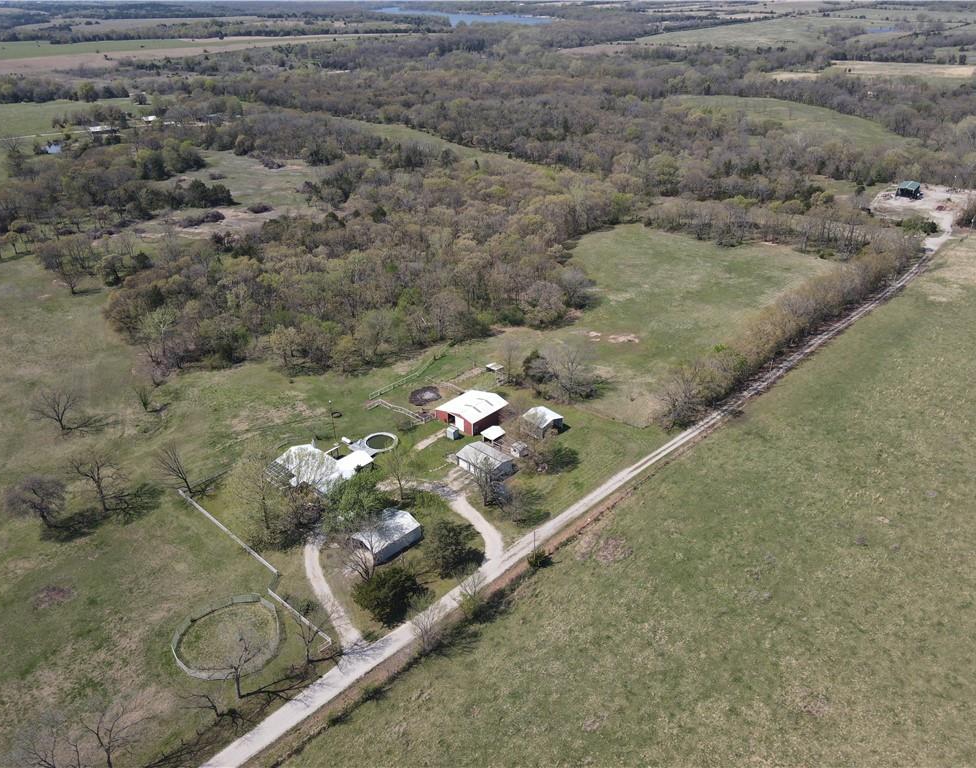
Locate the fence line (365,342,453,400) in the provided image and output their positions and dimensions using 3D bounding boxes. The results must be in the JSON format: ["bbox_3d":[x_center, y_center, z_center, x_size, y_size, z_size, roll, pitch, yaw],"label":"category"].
[{"bbox_3d":[-20.126,-4.110,205.166,4.200,1.500,39.600,17,33,27],"label":"fence line"}]

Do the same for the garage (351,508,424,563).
[{"bbox_3d":[-20.164,29.943,141.053,7.600,4.400,11.300,26,38,38],"label":"garage"}]

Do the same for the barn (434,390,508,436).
[{"bbox_3d":[-3.934,6.439,182.000,12.901,4.634,13.626,23,37,35],"label":"barn"}]

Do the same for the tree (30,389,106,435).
[{"bbox_3d":[-107.180,6.869,176.208,13.000,10.500,12.000,0,29,0],"label":"tree"}]

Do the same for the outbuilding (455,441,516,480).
[{"bbox_3d":[-0.683,17.567,163.888,10.400,3.800,7.600,23,37,35],"label":"outbuilding"}]

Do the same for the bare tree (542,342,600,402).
[{"bbox_3d":[21.927,-3.051,187.477,14.100,15.825,14.100,4,30,7],"label":"bare tree"}]

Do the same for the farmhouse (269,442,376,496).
[{"bbox_3d":[-37.544,18.786,160.466,17.500,5.000,18.500,26,38,38],"label":"farmhouse"}]

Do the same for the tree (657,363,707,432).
[{"bbox_3d":[47.582,3.152,175.605,11.855,16.627,11.855,9,30,15],"label":"tree"}]

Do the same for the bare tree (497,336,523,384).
[{"bbox_3d":[6.191,-6.697,196.090,6.601,13.755,6.601,1,29,2],"label":"bare tree"}]

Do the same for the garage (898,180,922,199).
[{"bbox_3d":[224.785,-103.521,379.619,8.000,5.400,15.000,19,34,30],"label":"garage"}]

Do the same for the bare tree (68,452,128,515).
[{"bbox_3d":[-80.718,20.953,147.328,12.500,14.000,12.000,0,29,0],"label":"bare tree"}]

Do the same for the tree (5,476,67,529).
[{"bbox_3d":[-90.668,24.432,143.006,10.582,11.417,10.582,-21,36,-33],"label":"tree"}]

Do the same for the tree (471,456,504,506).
[{"bbox_3d":[-0.105,20.641,149.273,7.123,11.896,7.123,0,29,0],"label":"tree"}]

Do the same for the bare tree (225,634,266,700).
[{"bbox_3d":[-36.902,43.317,108.747,5.934,12.011,5.934,-15,32,-24],"label":"bare tree"}]

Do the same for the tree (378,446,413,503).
[{"bbox_3d":[-19.446,19.255,150.038,7.075,13.564,7.075,-4,30,-8],"label":"tree"}]

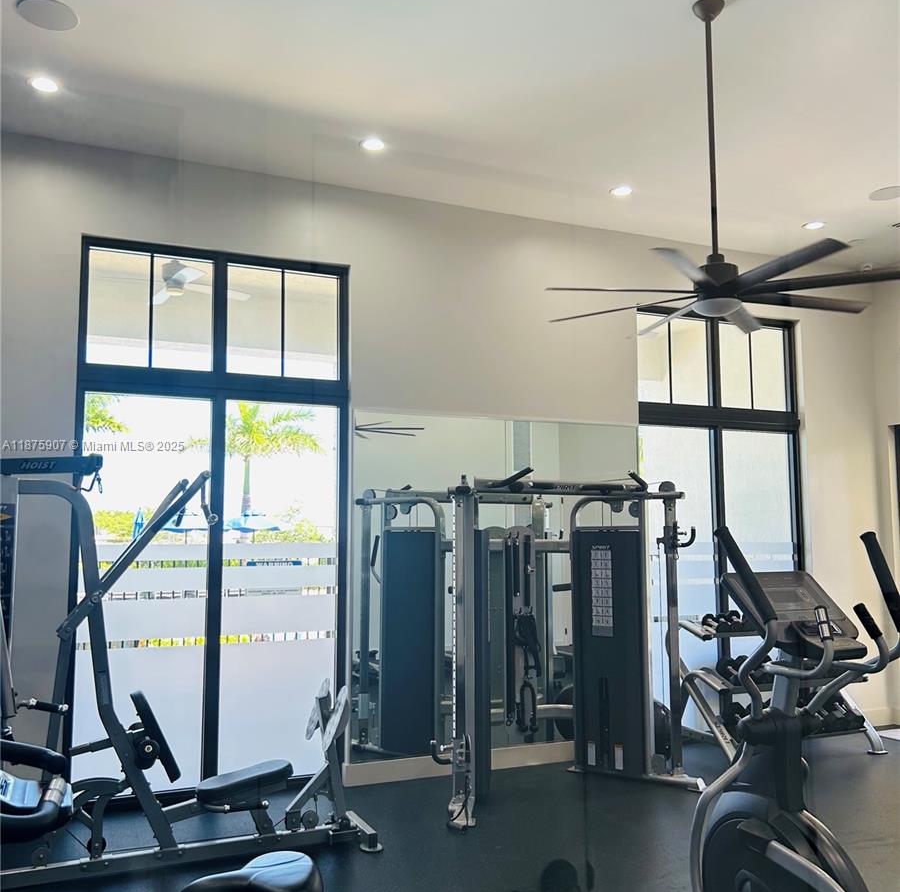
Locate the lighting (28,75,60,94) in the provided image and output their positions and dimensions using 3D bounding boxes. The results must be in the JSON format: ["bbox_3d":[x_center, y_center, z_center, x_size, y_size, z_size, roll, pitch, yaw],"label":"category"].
[{"bbox_3d":[-2.238,-1.996,4.981,0.175,0.030,0.175,2,-6,-23],"label":"lighting"}]

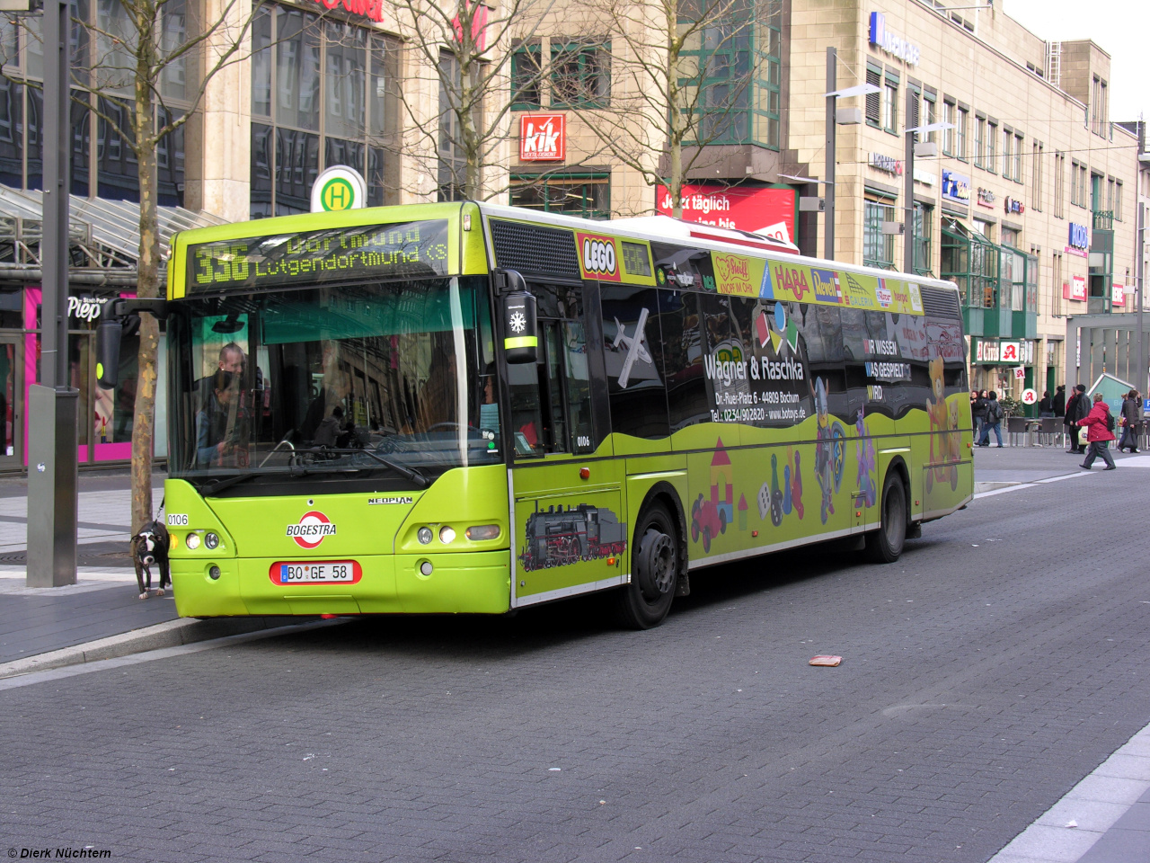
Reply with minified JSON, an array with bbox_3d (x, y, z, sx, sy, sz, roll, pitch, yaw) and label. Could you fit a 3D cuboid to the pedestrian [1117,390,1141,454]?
[{"bbox_3d":[14.714,-0.255,56.300,0.450,1.660,0.500,0,3,-30],"label":"pedestrian"}]

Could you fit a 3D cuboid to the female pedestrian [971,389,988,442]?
[{"bbox_3d":[12.349,-0.416,64.800,0.420,1.690,0.500,3,3,37],"label":"female pedestrian"}]

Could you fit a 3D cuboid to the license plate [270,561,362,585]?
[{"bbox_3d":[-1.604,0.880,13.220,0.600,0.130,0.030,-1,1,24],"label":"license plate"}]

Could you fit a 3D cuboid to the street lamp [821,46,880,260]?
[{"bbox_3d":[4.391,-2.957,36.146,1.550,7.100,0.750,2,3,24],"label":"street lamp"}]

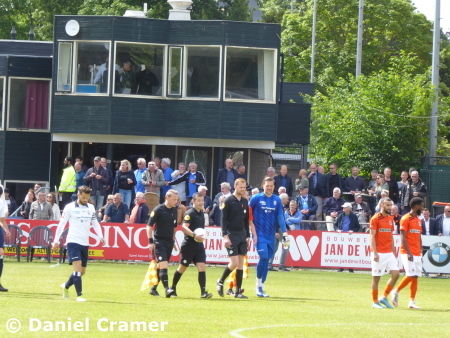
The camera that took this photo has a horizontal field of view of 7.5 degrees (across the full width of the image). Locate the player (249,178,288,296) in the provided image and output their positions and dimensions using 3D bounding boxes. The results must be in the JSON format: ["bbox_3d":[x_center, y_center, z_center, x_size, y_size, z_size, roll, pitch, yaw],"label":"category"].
[{"bbox_3d":[0.682,1.099,55.300,0.620,1.930,0.460,2,-1,-16],"label":"player"}]

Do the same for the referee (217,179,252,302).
[{"bbox_3d":[0.142,1.102,54.400,0.550,1.880,0.550,2,0,-40],"label":"referee"}]

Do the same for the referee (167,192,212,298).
[{"bbox_3d":[-0.565,1.211,54.400,0.530,1.680,0.700,3,-1,-38],"label":"referee"}]

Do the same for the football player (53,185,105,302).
[{"bbox_3d":[-2.210,1.134,52.200,0.680,1.750,0.520,2,0,-33],"label":"football player"}]

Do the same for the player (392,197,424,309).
[{"bbox_3d":[2.824,1.304,53.400,0.580,1.740,0.520,2,0,40],"label":"player"}]

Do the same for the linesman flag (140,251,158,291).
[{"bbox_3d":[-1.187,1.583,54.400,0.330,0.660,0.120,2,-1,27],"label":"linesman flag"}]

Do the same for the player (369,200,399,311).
[{"bbox_3d":[2.474,1.304,53.200,0.540,1.730,0.520,2,0,-42],"label":"player"}]

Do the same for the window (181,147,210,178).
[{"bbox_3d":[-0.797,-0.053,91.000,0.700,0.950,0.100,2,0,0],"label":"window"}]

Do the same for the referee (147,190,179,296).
[{"bbox_3d":[-0.982,1.177,54.400,0.520,1.710,0.480,3,-1,-41],"label":"referee"}]

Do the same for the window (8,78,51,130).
[{"bbox_3d":[-4.955,-1.627,87.500,1.260,1.350,0.120,2,0,-27],"label":"window"}]

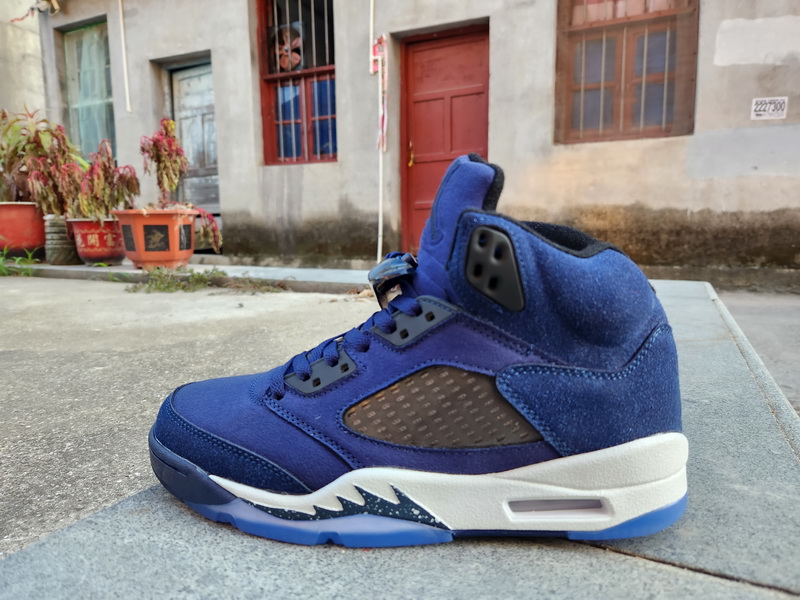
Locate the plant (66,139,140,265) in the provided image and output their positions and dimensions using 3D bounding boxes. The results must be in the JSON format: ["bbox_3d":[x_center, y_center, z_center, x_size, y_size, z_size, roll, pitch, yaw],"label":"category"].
[{"bbox_3d":[-1.306,-0.430,2.351,0.287,0.548,0.270,-5,9,-29],"label":"plant"}]

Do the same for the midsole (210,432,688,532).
[{"bbox_3d":[0.030,0.088,0.305,0.258,0.042,0.107,0,8,1],"label":"midsole"}]

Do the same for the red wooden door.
[{"bbox_3d":[0.462,-1.426,5.061,0.917,2.030,0.090,3,8,24],"label":"red wooden door"}]

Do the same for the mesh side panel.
[{"bbox_3d":[0.021,0.055,0.274,0.102,0.041,0.012,-1,-12,4],"label":"mesh side panel"}]

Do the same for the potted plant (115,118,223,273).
[{"bbox_3d":[-0.938,-0.425,2.150,0.402,0.588,0.350,-4,8,-24],"label":"potted plant"}]

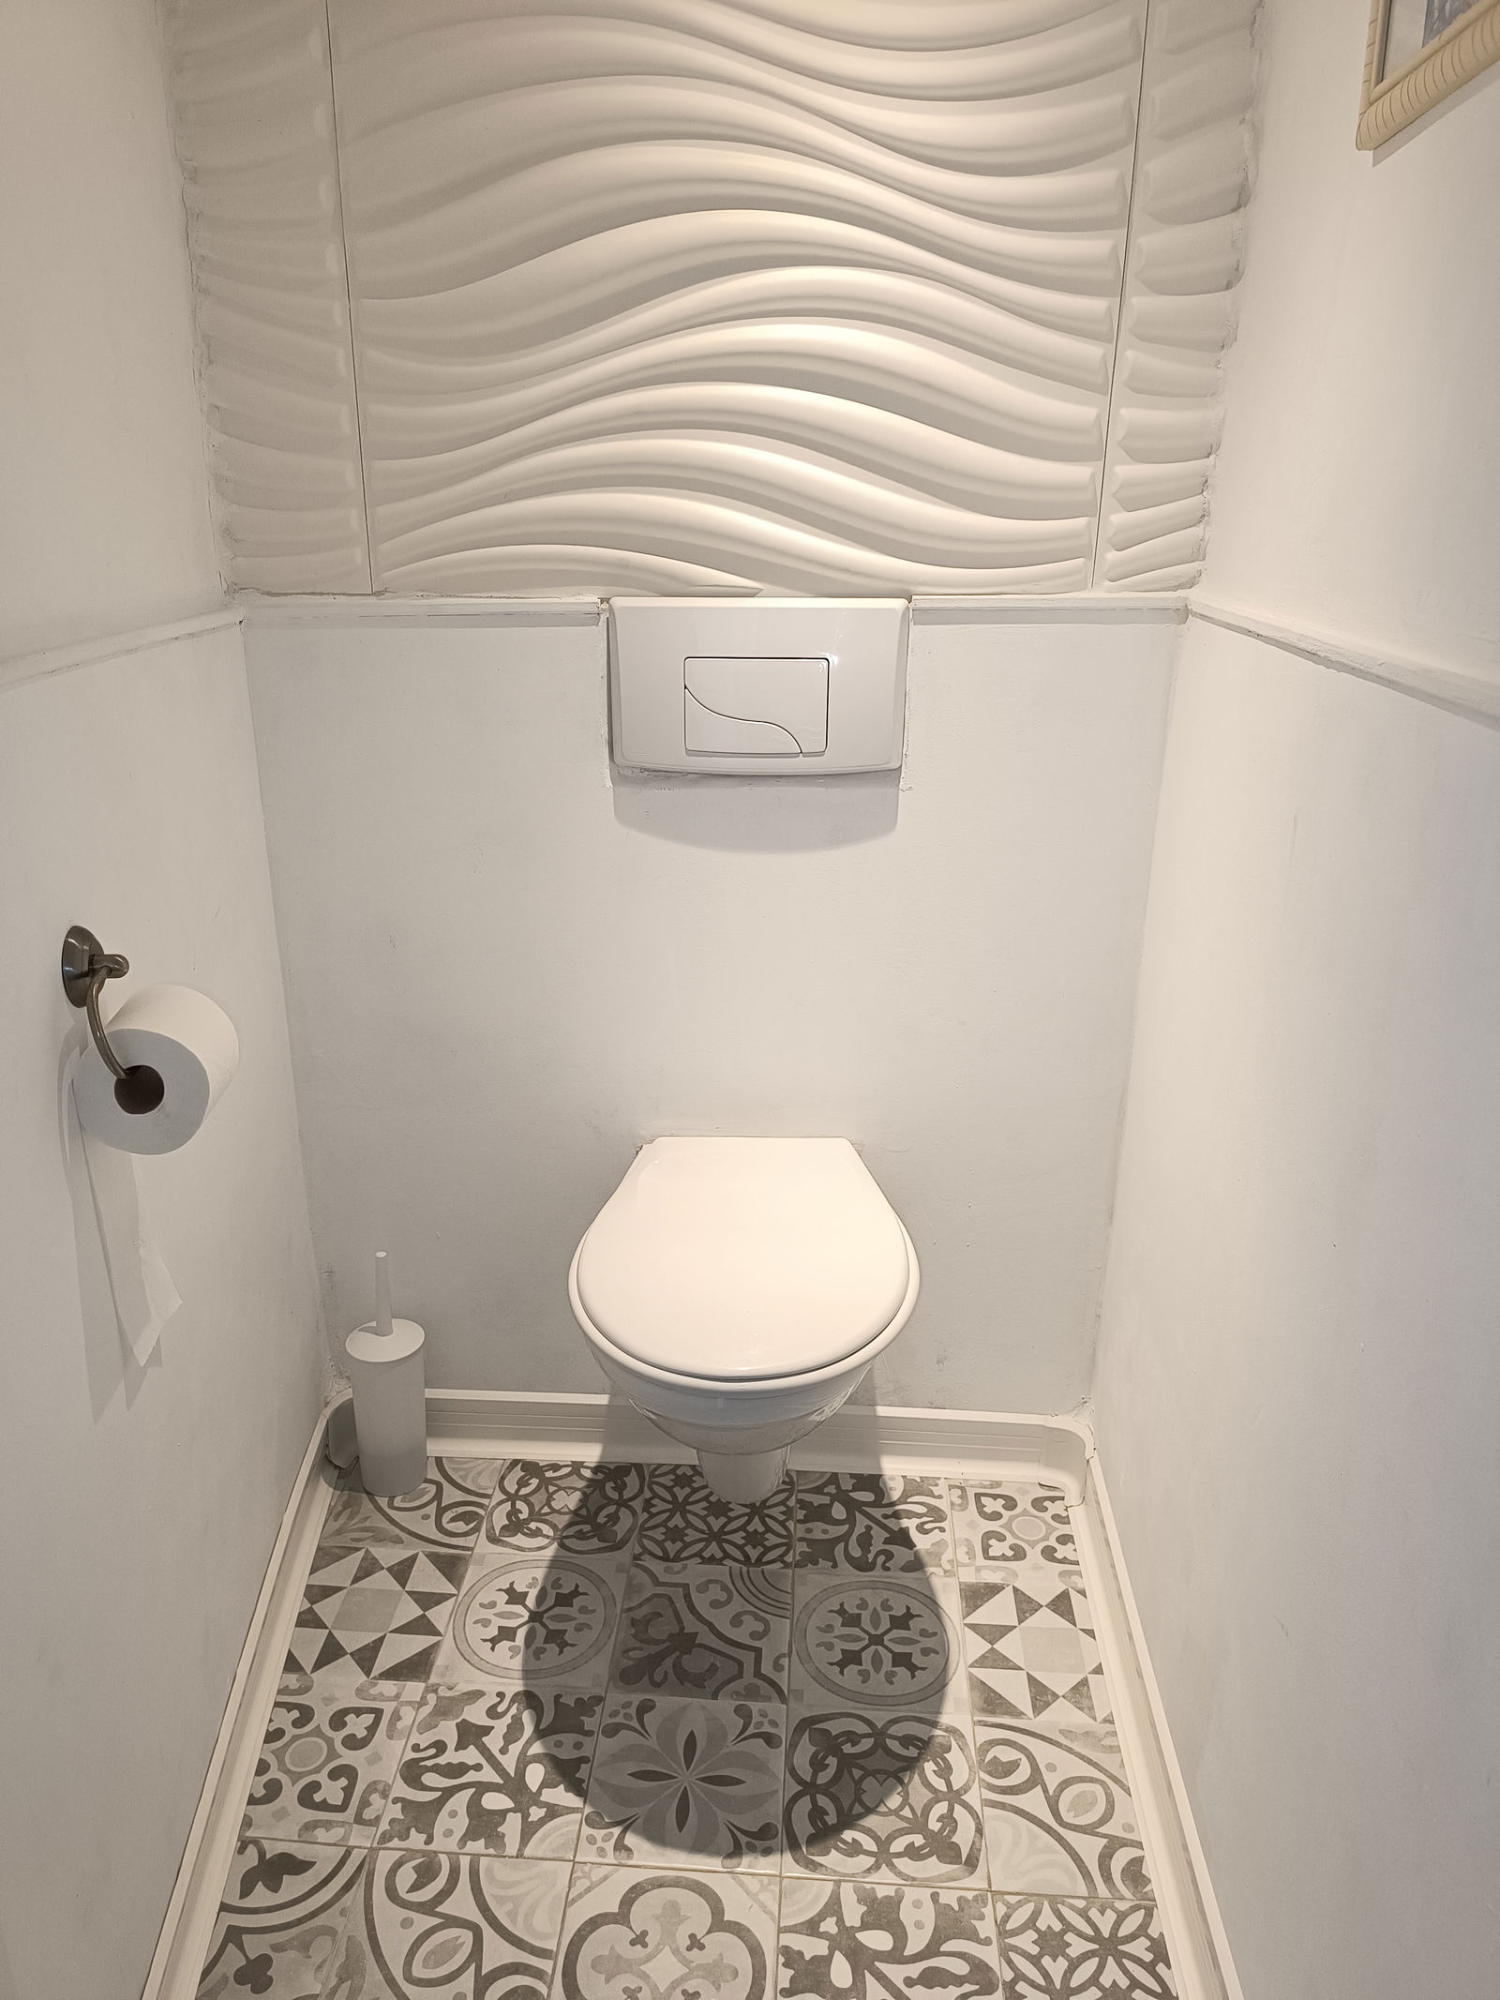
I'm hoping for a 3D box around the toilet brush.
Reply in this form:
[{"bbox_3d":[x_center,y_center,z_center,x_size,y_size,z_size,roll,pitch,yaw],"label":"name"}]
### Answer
[{"bbox_3d":[-0.479,0.487,1.837,0.100,0.345,0.100,2,20,3],"label":"toilet brush"}]

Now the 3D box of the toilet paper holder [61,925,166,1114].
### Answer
[{"bbox_3d":[-0.506,0.004,1.096,0.049,0.113,0.141,-1,20,-6],"label":"toilet paper holder"}]

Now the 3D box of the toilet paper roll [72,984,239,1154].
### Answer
[{"bbox_3d":[-0.477,0.055,1.116,0.107,0.107,0.094,-1,20,-6],"label":"toilet paper roll"}]

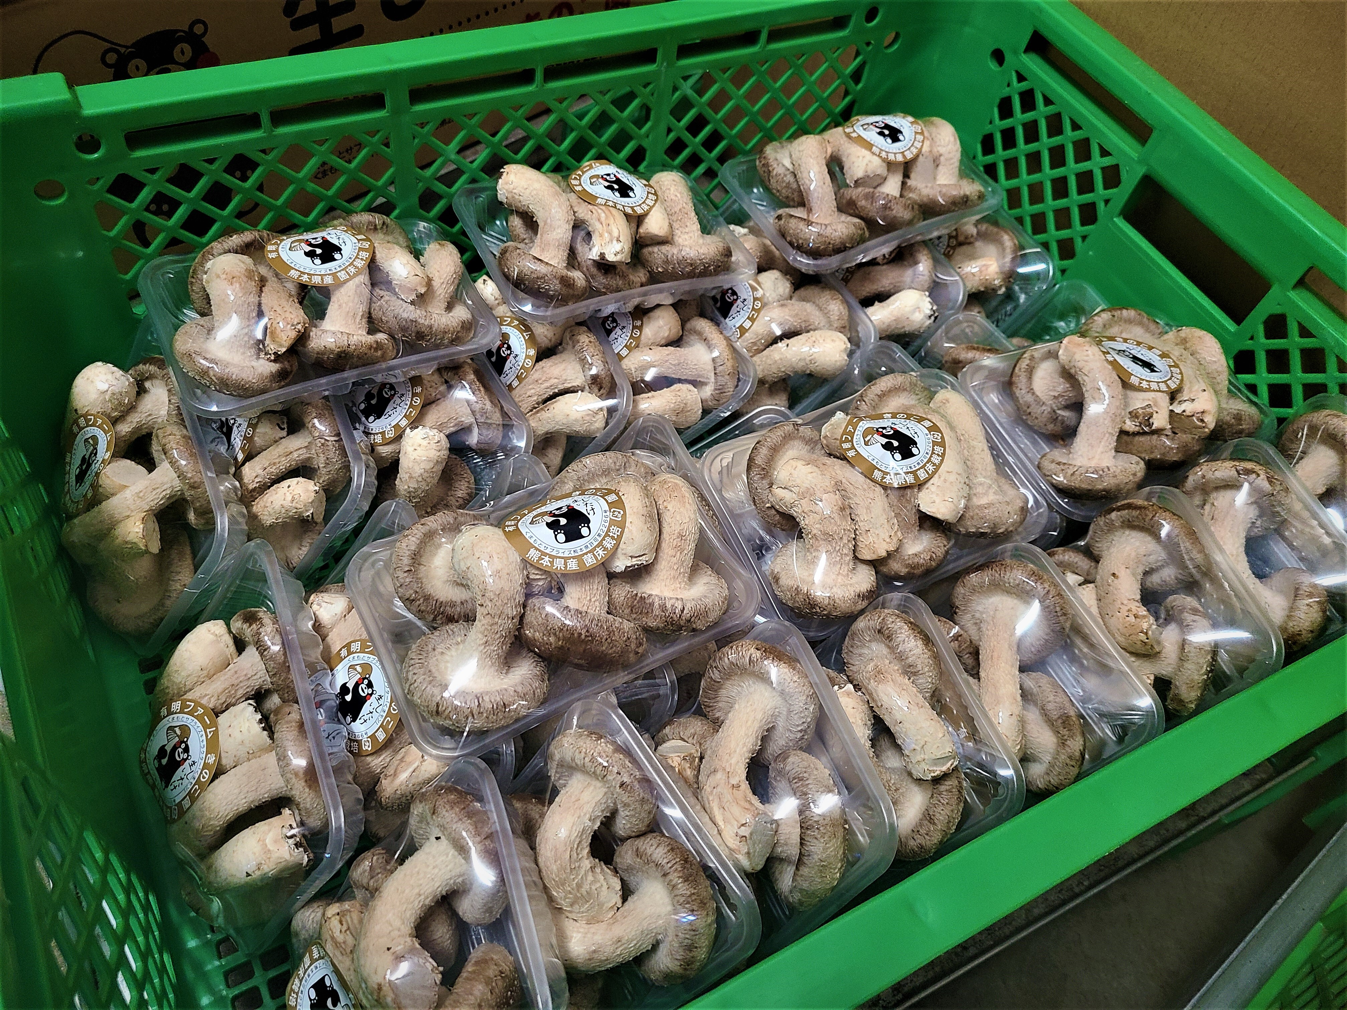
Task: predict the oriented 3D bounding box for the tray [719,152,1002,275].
[{"bbox_3d":[0.102,-0.166,0.565,0.132,0.030,0.094,-20,56,-15],"label":"tray"}]

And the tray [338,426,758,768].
[{"bbox_3d":[-0.038,0.029,0.342,0.126,0.054,0.084,-21,59,-22],"label":"tray"}]

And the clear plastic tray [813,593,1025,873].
[{"bbox_3d":[0.067,0.095,0.379,0.054,0.126,0.084,-6,60,-45],"label":"clear plastic tray"}]

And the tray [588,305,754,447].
[{"bbox_3d":[-0.019,-0.080,0.566,0.094,0.032,0.132,-34,62,5],"label":"tray"}]

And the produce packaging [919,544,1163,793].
[{"bbox_3d":[0.118,0.078,0.395,0.054,0.126,0.084,-14,63,-49],"label":"produce packaging"}]

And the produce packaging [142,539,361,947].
[{"bbox_3d":[-0.147,0.081,0.367,0.054,0.084,0.126,2,53,-45],"label":"produce packaging"}]

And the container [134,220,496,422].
[{"bbox_3d":[-0.140,-0.078,0.409,0.126,0.054,0.084,-19,63,-26],"label":"container"}]

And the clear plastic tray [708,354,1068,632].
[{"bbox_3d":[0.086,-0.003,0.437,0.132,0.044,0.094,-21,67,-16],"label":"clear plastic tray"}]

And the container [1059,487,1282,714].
[{"bbox_3d":[0.228,0.065,0.516,0.042,0.145,0.100,-1,55,-31],"label":"container"}]

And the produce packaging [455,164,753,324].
[{"bbox_3d":[-0.030,-0.118,0.456,0.126,0.054,0.084,-17,62,-30],"label":"produce packaging"}]

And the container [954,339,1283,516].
[{"bbox_3d":[0.189,-0.040,0.428,0.126,0.054,0.084,-18,61,-21],"label":"container"}]

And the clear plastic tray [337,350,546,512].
[{"bbox_3d":[-0.124,-0.042,0.526,0.094,0.032,0.132,-37,61,11],"label":"clear plastic tray"}]

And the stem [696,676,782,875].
[{"bbox_3d":[0.021,0.087,0.325,0.021,0.019,0.055,3,79,31],"label":"stem"}]

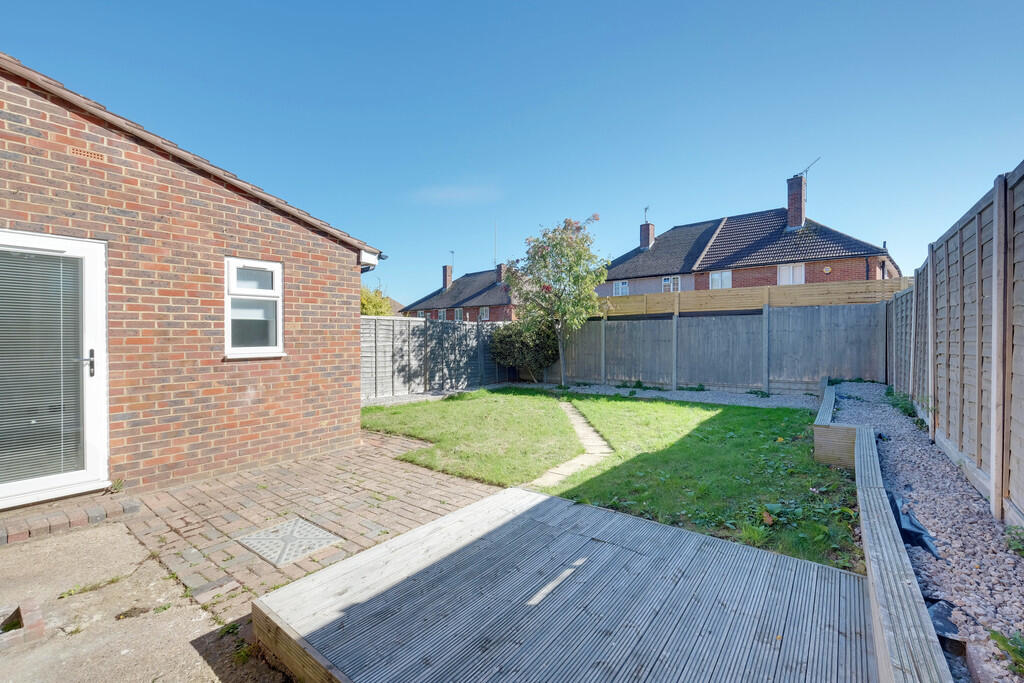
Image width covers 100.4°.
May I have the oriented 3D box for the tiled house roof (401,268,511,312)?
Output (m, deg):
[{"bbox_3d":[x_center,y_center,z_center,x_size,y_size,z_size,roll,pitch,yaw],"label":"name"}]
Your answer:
[{"bbox_3d":[-2.431,-4.661,39.482,14.169,3.752,8.918,0,1,41],"label":"tiled house roof"}]

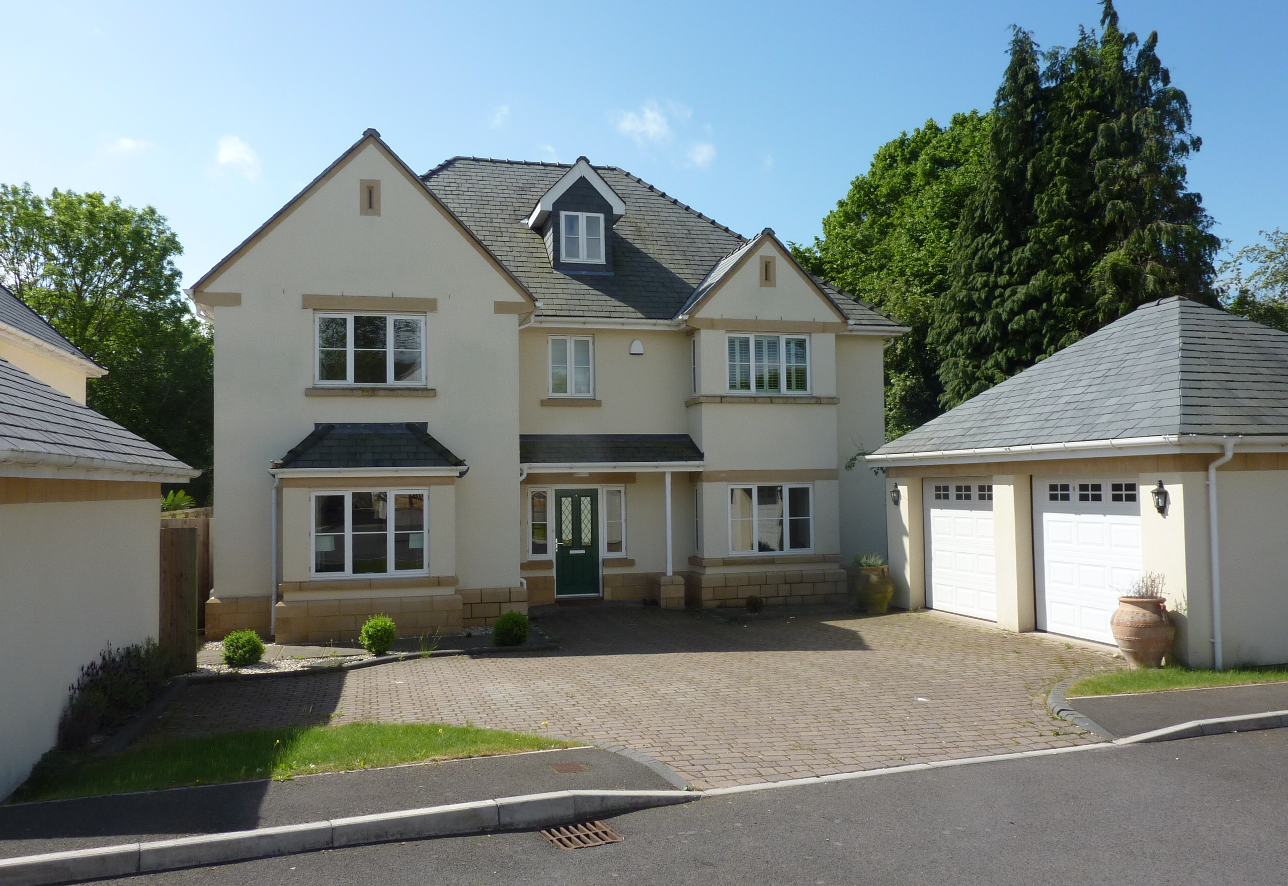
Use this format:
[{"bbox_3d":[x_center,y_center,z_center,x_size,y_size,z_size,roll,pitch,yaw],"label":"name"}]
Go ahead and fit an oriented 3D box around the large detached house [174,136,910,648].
[{"bbox_3d":[-1.854,-1.731,21.183,13.150,9.930,11.850,0,-2,-15],"label":"large detached house"}]

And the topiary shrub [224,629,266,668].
[{"bbox_3d":[-5.161,2.603,12.485,0.560,0.478,0.560,0,-3,-22],"label":"topiary shrub"}]

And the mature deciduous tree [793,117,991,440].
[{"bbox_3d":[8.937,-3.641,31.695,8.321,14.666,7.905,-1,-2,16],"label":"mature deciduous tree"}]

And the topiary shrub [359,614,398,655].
[{"bbox_3d":[-3.643,2.586,13.263,0.527,0.535,0.527,0,-2,-15],"label":"topiary shrub"}]

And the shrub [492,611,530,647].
[{"bbox_3d":[-1.896,2.600,13.741,0.532,0.499,0.532,0,-2,-8],"label":"shrub"}]

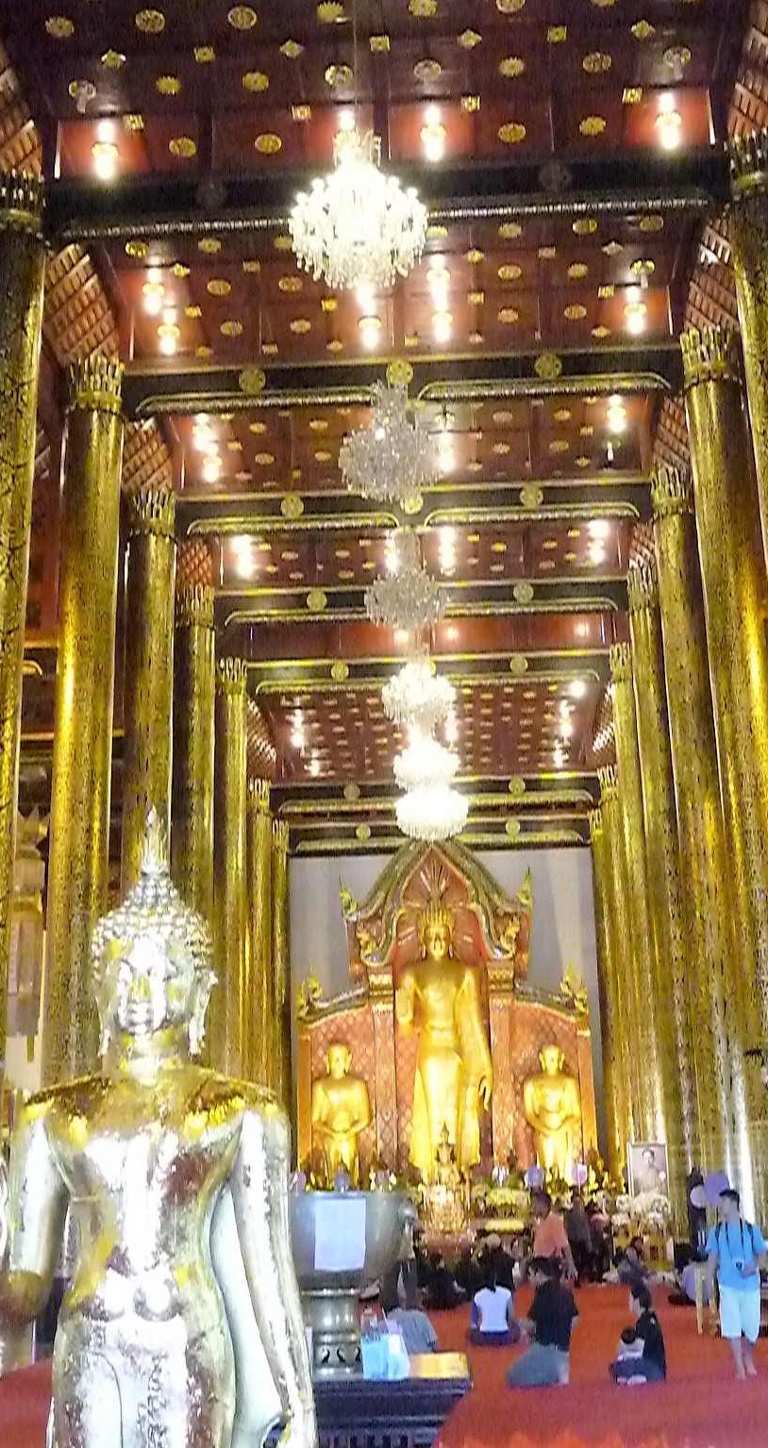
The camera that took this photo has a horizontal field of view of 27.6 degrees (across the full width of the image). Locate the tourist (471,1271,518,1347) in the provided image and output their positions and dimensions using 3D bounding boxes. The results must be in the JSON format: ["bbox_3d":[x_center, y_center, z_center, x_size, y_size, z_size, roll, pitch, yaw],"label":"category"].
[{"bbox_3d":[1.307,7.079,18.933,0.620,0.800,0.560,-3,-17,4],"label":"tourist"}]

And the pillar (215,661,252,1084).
[{"bbox_3d":[-3.680,5.480,36.600,0.900,14.600,0.900,-2,-17,3],"label":"pillar"}]

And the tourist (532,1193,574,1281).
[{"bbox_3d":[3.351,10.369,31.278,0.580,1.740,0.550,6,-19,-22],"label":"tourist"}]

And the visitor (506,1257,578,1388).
[{"bbox_3d":[1.479,5.641,14.817,0.640,1.100,0.480,-17,-23,42],"label":"visitor"}]

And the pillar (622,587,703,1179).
[{"bbox_3d":[5.820,3.659,31.322,0.860,14.470,0.860,-2,-17,3],"label":"pillar"}]

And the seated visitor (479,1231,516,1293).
[{"bbox_3d":[1.993,9.766,28.017,0.620,1.020,0.620,-2,-17,3],"label":"seated visitor"}]

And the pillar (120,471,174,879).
[{"bbox_3d":[-4.171,2.646,27.305,0.860,14.470,0.860,-2,-17,3],"label":"pillar"}]

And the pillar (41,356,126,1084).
[{"bbox_3d":[-4.445,1.278,22.873,0.860,14.470,0.860,-2,-17,3],"label":"pillar"}]

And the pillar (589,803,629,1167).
[{"bbox_3d":[6.670,8.750,44.900,0.900,12.800,0.900,-2,-17,3],"label":"pillar"}]

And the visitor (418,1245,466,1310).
[{"bbox_3d":[0.941,9.146,25.737,0.700,0.900,0.680,-3,-17,6],"label":"visitor"}]

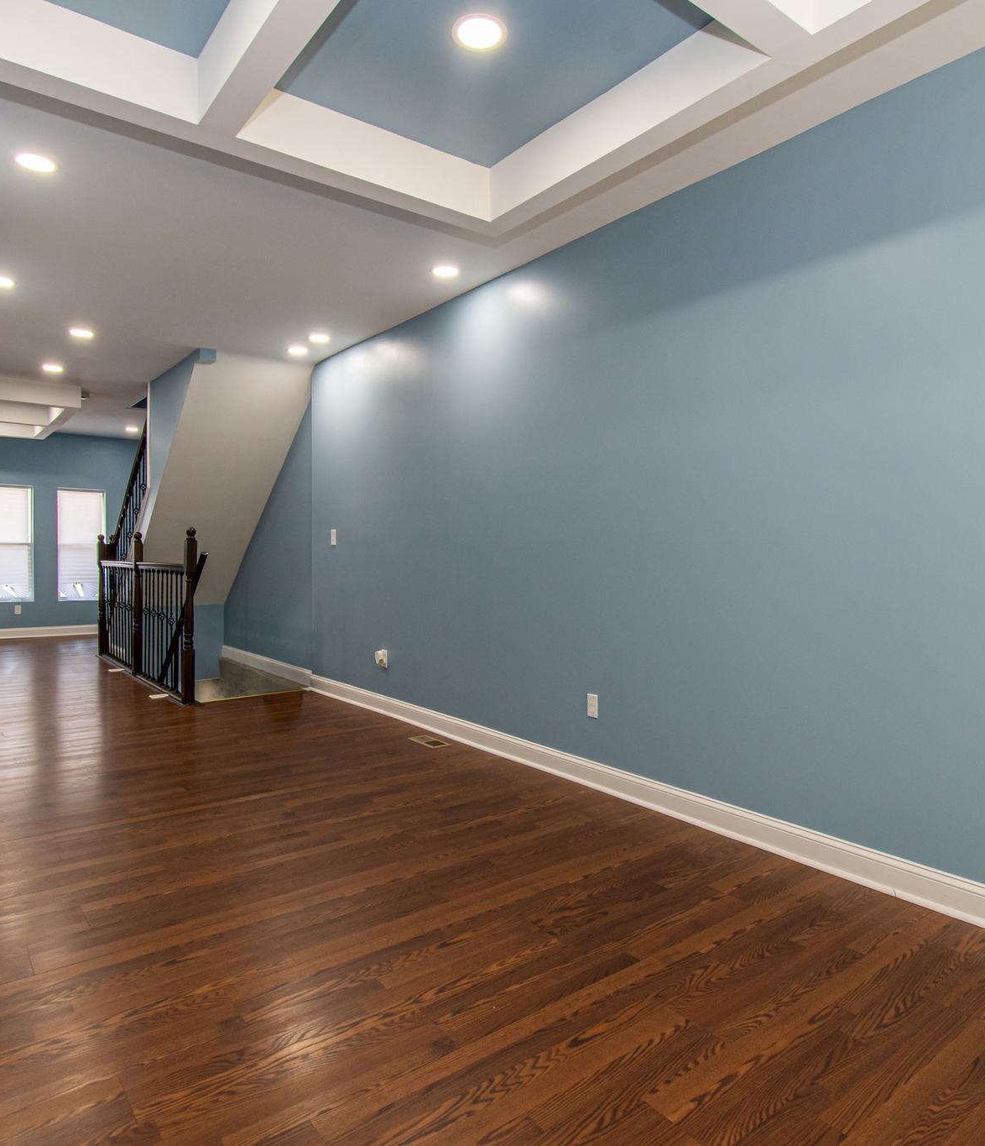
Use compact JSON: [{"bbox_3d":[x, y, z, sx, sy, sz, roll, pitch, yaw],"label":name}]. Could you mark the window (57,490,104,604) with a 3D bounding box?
[{"bbox_3d":[-5.888,-0.396,10.276,0.593,1.591,0.120,-1,2,-35],"label":"window"}]

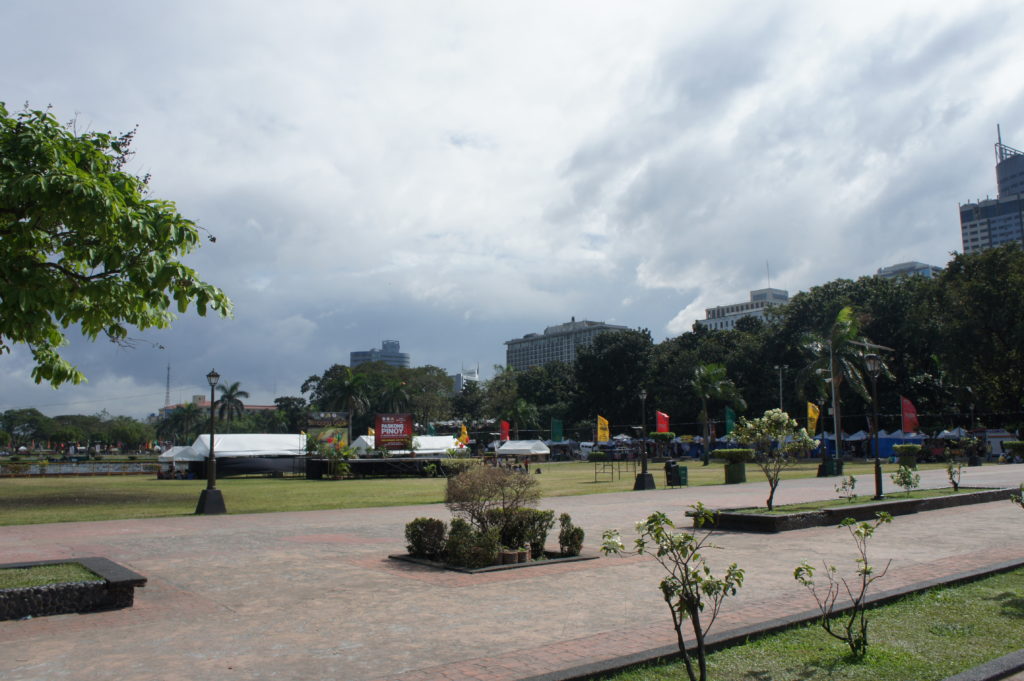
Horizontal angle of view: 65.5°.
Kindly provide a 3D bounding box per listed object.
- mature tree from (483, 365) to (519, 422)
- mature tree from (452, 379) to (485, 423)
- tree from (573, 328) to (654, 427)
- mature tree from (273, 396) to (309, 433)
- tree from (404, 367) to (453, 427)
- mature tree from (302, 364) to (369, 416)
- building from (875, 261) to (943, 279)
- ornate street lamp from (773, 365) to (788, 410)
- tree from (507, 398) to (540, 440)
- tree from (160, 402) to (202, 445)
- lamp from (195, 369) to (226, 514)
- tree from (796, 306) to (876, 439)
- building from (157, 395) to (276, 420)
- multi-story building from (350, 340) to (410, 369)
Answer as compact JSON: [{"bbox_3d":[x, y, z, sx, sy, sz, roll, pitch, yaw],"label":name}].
[{"bbox_3d":[-1.679,10.046,111.145,5.600,13.168,5.600,-1,-7,-1],"label":"mature tree"},{"bbox_3d":[-7.050,12.510,128.540,5.300,12.770,5.300,0,-7,-3],"label":"mature tree"},{"bbox_3d":[13.496,6.978,103.897,10.800,17.003,10.800,-2,-8,7],"label":"tree"},{"bbox_3d":[-38.450,15.260,138.400,6.300,11.040,6.300,1,-8,-15],"label":"mature tree"},{"bbox_3d":[-12.870,11.330,125.650,8.200,14.510,8.200,0,-7,-6],"label":"tree"},{"bbox_3d":[-29.850,11.890,132.720,10.500,15.850,10.000,1,-8,-13],"label":"mature tree"},{"bbox_3d":[162.700,6.180,319.030,16.000,69.430,22.000,5,-9,-37],"label":"building"},{"bbox_3d":[27.060,7.240,80.360,1.500,9.570,0.500,-3,-8,18],"label":"ornate street lamp"},{"bbox_3d":[1.346,11.728,102.000,4.400,8.600,4.400,-1,-7,0],"label":"tree"},{"bbox_3d":[-54.153,14.784,130.000,5.800,9.400,5.800,-1,-7,0],"label":"tree"},{"bbox_3d":[-8.520,2.868,22.600,0.680,4.100,0.680,5,-9,-38],"label":"lamp"},{"bbox_3d":[20.104,2.986,49.000,6.000,10.200,6.000,-1,-7,0],"label":"tree"},{"bbox_3d":[-124.820,36.326,333.998,28.000,21.901,62.000,5,-9,-37],"label":"building"},{"bbox_3d":[-97.809,41.256,589.621,42.000,77.817,32.000,1,-8,-9],"label":"multi-story building"}]

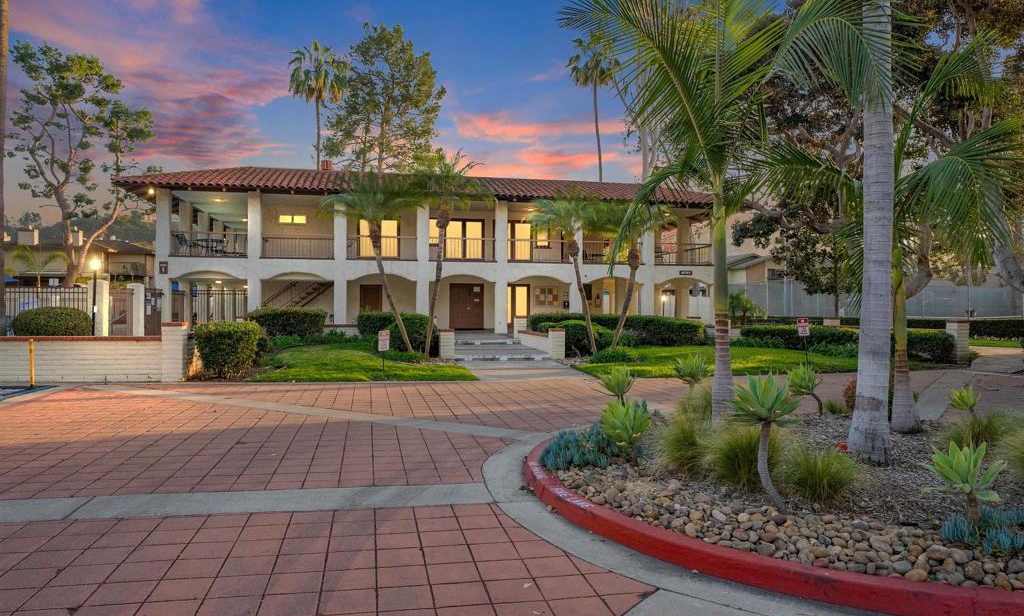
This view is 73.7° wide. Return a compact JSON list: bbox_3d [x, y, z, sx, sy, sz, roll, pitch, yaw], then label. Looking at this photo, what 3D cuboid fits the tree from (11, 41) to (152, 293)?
[{"bbox_3d":[-20.700,-5.850,33.000,6.600,13.900,6.400,0,0,-12],"label":"tree"}]

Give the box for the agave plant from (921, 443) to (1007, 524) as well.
[{"bbox_3d":[2.975,1.160,4.500,0.540,0.547,0.530,0,0,0],"label":"agave plant"}]

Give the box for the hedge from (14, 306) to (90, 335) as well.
[{"bbox_3d":[-10.869,0.694,16.096,1.600,1.400,1.350,0,0,-11],"label":"hedge"}]

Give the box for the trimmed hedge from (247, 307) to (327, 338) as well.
[{"bbox_3d":[-7.512,0.501,22.900,2.431,1.098,1.200,0,0,-12],"label":"trimmed hedge"}]

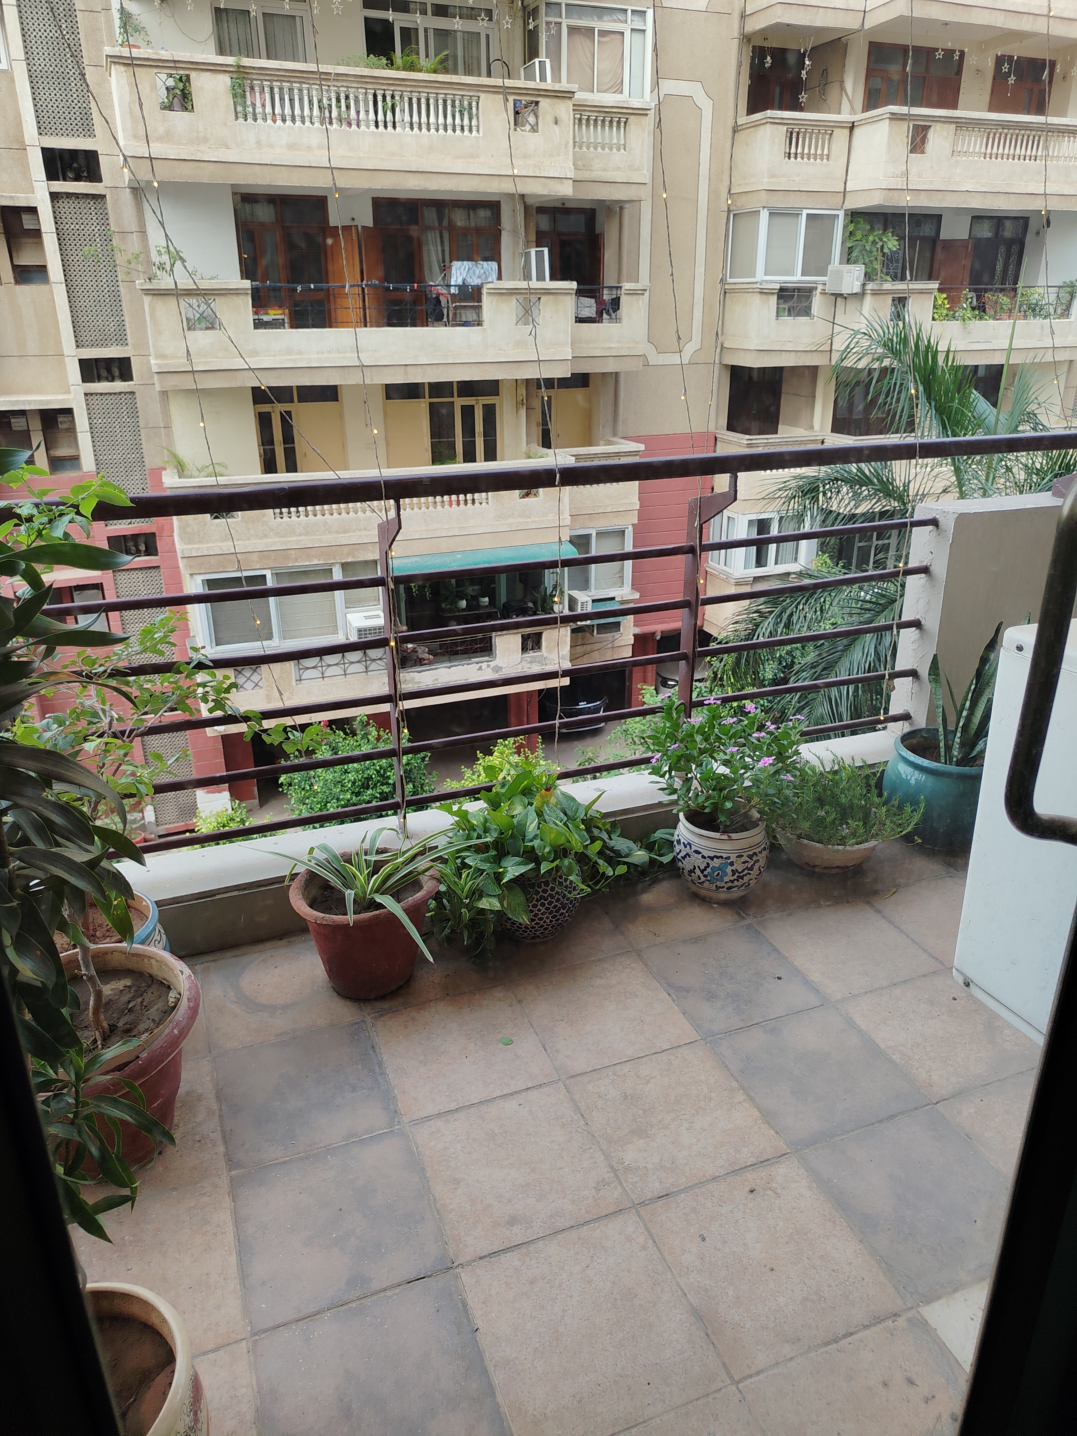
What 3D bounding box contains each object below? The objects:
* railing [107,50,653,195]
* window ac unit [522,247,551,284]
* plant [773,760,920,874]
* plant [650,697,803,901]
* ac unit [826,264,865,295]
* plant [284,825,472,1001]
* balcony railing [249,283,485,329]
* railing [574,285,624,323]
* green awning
[{"bbox_3d":[-2.164,-9.971,17.139,9.600,1.770,1.000,-9,24,-21],"label":"railing"},{"bbox_3d":[0.025,-8.715,19.235,0.350,0.610,0.500,-9,24,-21],"label":"window ac unit"},{"bbox_3d":[0.800,0.241,2.638,0.385,0.255,0.360,0,22,0],"label":"plant"},{"bbox_3d":[0.456,0.195,2.443,0.365,0.490,0.340,0,22,0],"label":"plant"},{"bbox_3d":[6.516,-9.298,21.121,0.290,0.540,0.780,-17,28,-35],"label":"ac unit"},{"bbox_3d":[-0.349,0.415,2.155,0.400,0.310,0.380,0,22,0],"label":"plant"},{"bbox_3d":[-2.901,-7.258,17.533,4.140,0.730,0.080,-9,24,-21],"label":"balcony railing"},{"bbox_3d":[1.217,-8.199,19.766,1.050,0.720,0.080,-9,24,-21],"label":"railing"},{"bbox_3d":[-1.042,-3.113,19.660,3.890,0.380,0.480,-9,24,-21],"label":"green awning"}]

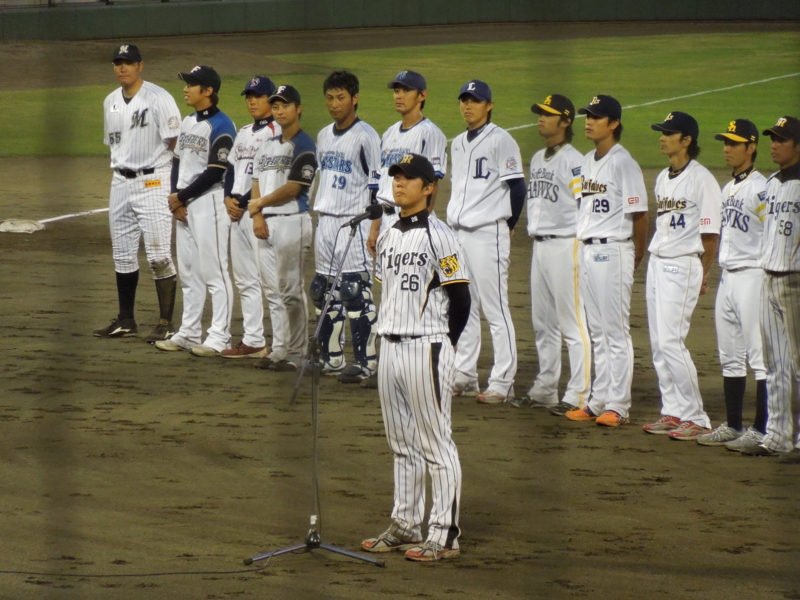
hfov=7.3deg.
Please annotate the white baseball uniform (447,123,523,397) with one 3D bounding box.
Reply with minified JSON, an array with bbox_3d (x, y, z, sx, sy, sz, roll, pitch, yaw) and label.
[{"bbox_3d":[0.505,-0.244,36.484,0.330,1.570,0.500,-4,6,-44],"label":"white baseball uniform"}]

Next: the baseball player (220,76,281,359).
[{"bbox_3d":[-0.941,-0.530,39.900,0.380,1.787,0.520,-4,6,-44],"label":"baseball player"}]

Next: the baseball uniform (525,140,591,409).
[{"bbox_3d":[0.891,-0.159,36.062,0.330,1.520,0.500,-4,6,-44],"label":"baseball uniform"}]

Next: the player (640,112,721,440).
[{"bbox_3d":[1.567,-0.154,34.801,0.390,1.788,0.490,-3,5,-32],"label":"player"}]

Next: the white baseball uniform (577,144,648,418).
[{"bbox_3d":[1.206,-0.110,35.645,0.340,1.552,0.480,-3,5,-33],"label":"white baseball uniform"}]

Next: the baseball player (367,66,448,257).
[{"bbox_3d":[0.052,-0.444,37.978,0.520,1.895,0.370,4,6,45],"label":"baseball player"}]

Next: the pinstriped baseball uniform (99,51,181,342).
[{"bbox_3d":[-1.738,-0.728,41.546,0.570,1.933,0.380,3,5,35],"label":"pinstriped baseball uniform"}]

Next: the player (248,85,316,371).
[{"bbox_3d":[-0.739,-0.472,39.337,0.400,1.760,0.500,-4,6,-45],"label":"player"}]

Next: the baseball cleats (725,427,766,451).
[{"bbox_3d":[1.882,0.747,34.010,0.300,0.109,0.110,-3,5,-33],"label":"baseball cleats"}]

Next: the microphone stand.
[{"bbox_3d":[-0.461,0.406,28.580,0.640,1.570,0.660,-2,5,-22],"label":"microphone stand"}]

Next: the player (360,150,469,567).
[{"bbox_3d":[0.076,0.247,28.971,0.380,1.852,0.510,-3,5,-38],"label":"player"}]

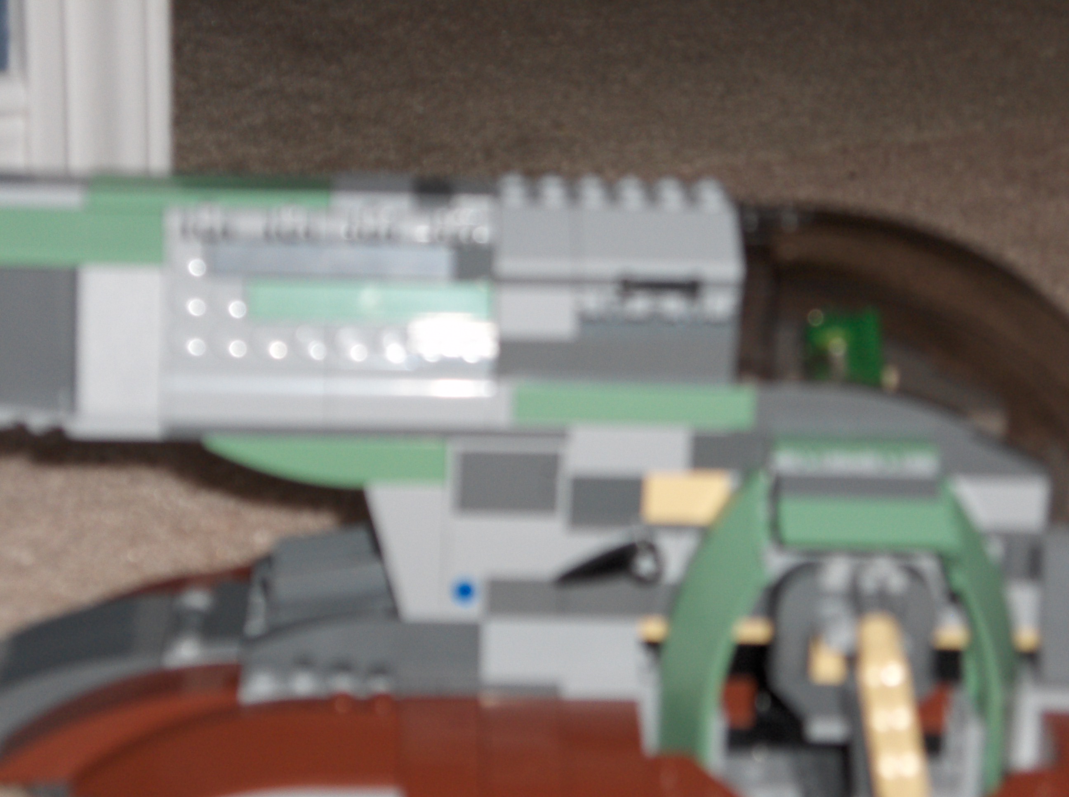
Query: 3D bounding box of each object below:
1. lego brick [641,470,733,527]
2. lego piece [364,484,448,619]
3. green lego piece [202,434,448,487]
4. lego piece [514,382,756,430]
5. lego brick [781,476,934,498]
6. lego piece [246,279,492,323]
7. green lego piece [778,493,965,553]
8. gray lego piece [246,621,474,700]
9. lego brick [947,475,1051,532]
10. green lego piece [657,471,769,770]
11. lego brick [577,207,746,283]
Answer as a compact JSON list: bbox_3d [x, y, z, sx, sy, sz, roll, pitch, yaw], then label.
[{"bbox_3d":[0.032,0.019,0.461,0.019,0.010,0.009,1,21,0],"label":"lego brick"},{"bbox_3d":[-0.026,0.030,0.465,0.016,0.029,0.009,1,21,0],"label":"lego piece"},{"bbox_3d":[-0.041,0.012,0.455,0.048,0.010,0.009,1,5,0],"label":"green lego piece"},{"bbox_3d":[0.020,0.000,0.454,0.048,0.010,0.009,1,21,0],"label":"lego piece"},{"bbox_3d":[0.064,0.016,0.452,0.032,0.004,0.009,1,21,0],"label":"lego brick"},{"bbox_3d":[-0.033,-0.018,0.449,0.048,0.008,0.003,1,3,0],"label":"lego piece"},{"bbox_3d":[0.063,0.023,0.432,0.034,0.009,0.009,1,6,0],"label":"green lego piece"},{"bbox_3d":[-0.035,0.051,0.456,0.048,0.016,0.010,1,7,0],"label":"gray lego piece"},{"bbox_3d":[0.092,0.021,0.462,0.022,0.011,0.009,1,21,0],"label":"lego brick"},{"bbox_3d":[0.034,0.041,0.436,0.021,0.056,0.016,1,5,0],"label":"green lego piece"},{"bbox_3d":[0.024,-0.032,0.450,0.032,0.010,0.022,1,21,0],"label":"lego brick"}]

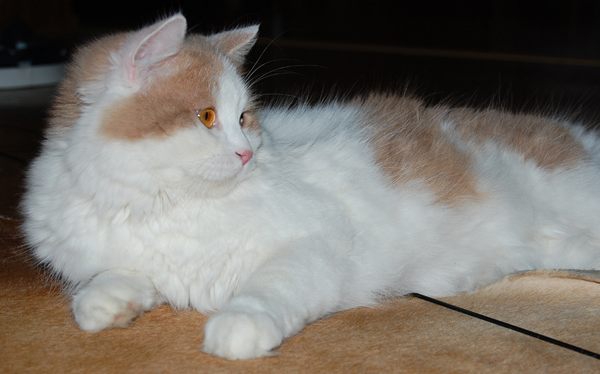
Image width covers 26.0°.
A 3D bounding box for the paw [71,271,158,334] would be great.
[{"bbox_3d":[-0.141,0.087,0.985,0.064,0.042,0.052,-16,23,-43],"label":"paw"}]

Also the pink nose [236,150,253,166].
[{"bbox_3d":[-0.043,-0.023,1.010,0.008,0.011,0.014,10,20,30],"label":"pink nose"}]

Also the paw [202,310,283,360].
[{"bbox_3d":[-0.041,0.106,0.935,0.054,0.036,0.058,4,18,14],"label":"paw"}]

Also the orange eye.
[{"bbox_3d":[-0.073,-0.054,1.020,0.010,0.015,0.017,15,22,40],"label":"orange eye"}]

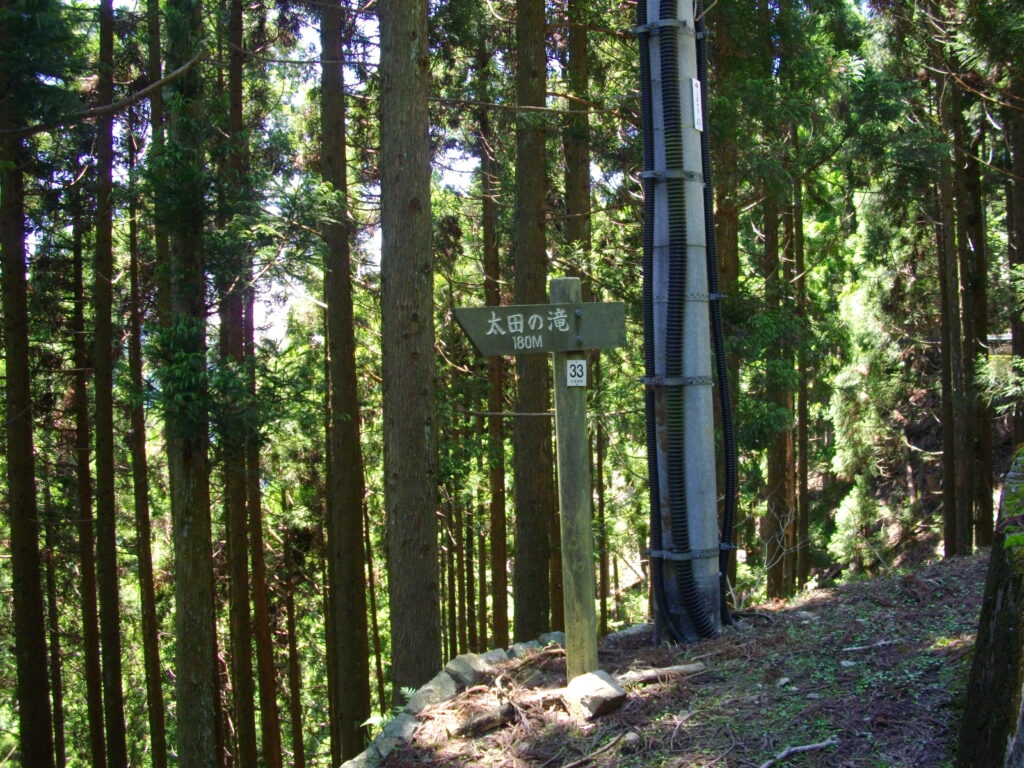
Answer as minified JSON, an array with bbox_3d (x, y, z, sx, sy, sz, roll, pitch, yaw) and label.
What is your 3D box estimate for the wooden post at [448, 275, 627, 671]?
[{"bbox_3d":[0.130,0.450,4.842,0.897,1.834,0.155,-3,2,-33],"label":"wooden post"}]

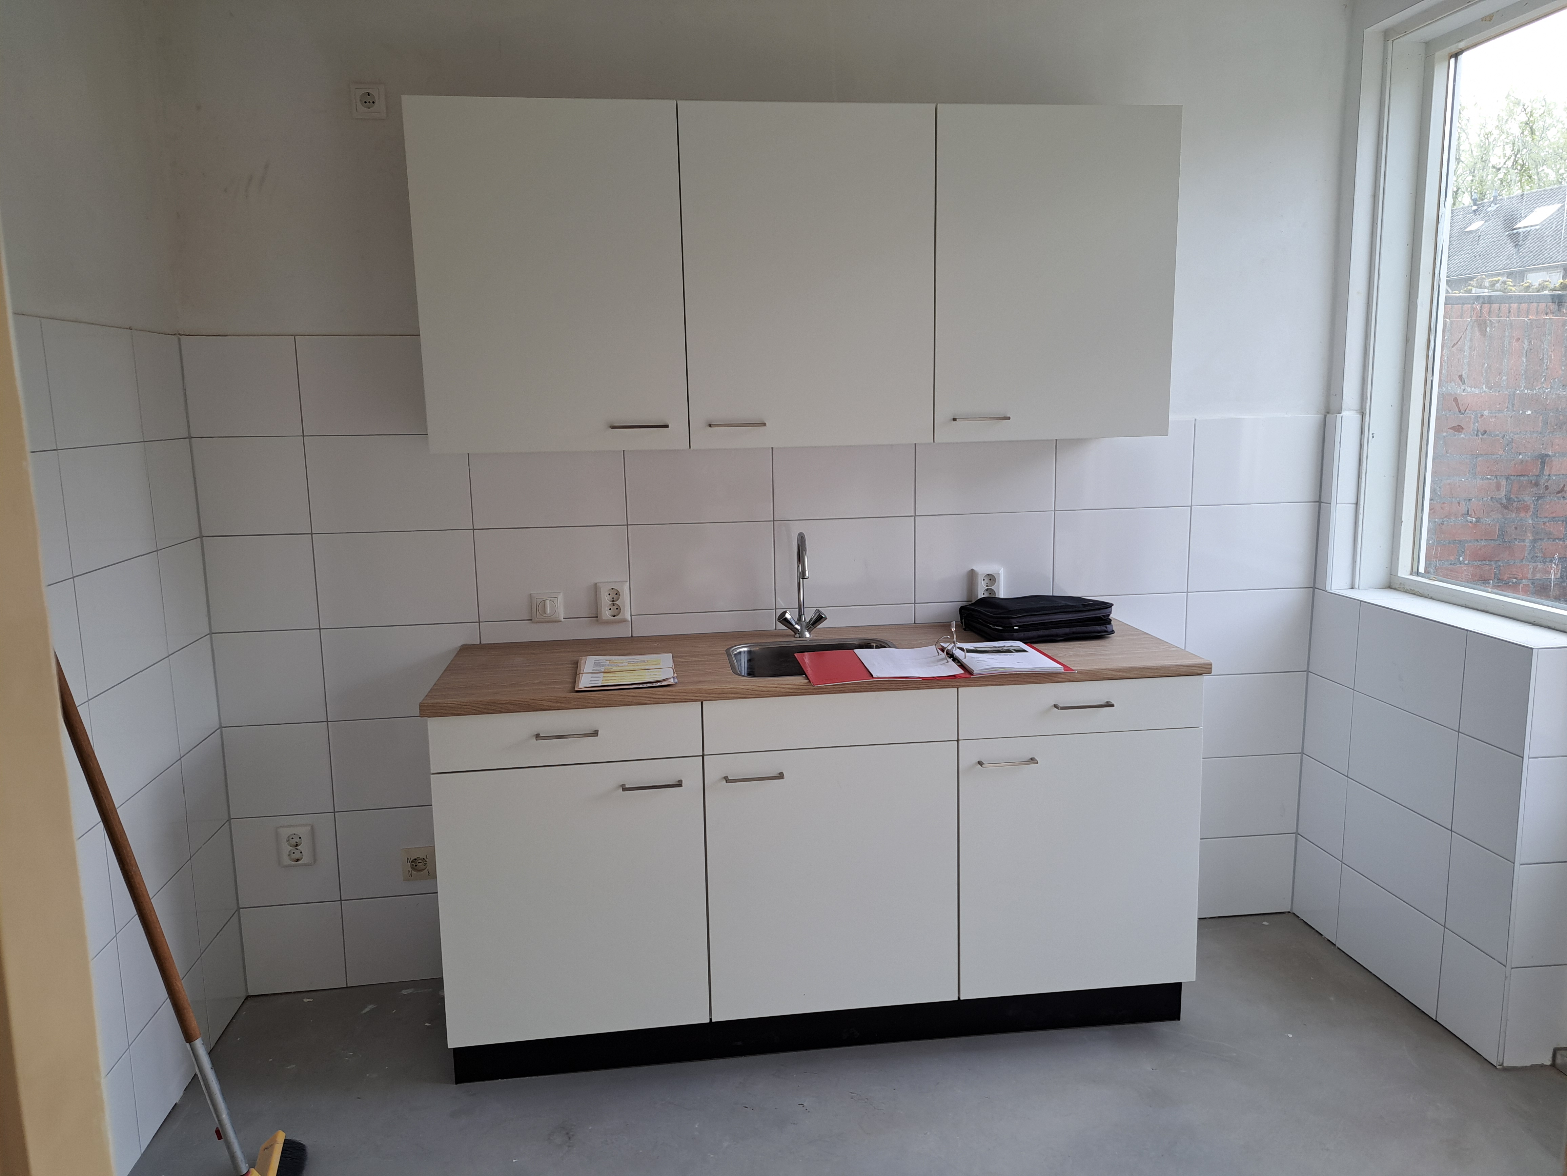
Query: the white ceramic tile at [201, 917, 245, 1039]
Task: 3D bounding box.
[{"bbox_3d":[-1.459,1.015,2.839,0.010,0.258,0.266,-2,9,-8],"label":"white ceramic tile"}]

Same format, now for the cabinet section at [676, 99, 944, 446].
[{"bbox_3d":[0.045,-0.754,2.719,0.600,0.779,0.340,-2,9,-7],"label":"cabinet section"}]

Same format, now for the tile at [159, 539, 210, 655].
[{"bbox_3d":[-1.477,0.017,2.674,0.010,0.250,0.266,-2,9,-8],"label":"tile"}]

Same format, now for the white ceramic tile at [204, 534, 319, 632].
[{"bbox_3d":[-1.364,-0.010,2.844,0.265,0.249,0.010,-2,10,-7],"label":"white ceramic tile"}]

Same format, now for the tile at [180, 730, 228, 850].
[{"bbox_3d":[-1.479,0.520,2.779,0.010,0.250,0.258,-2,10,-8],"label":"tile"}]

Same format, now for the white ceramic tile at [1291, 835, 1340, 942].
[{"bbox_3d":[1.609,0.899,3.264,0.010,0.251,0.210,-2,10,-7],"label":"white ceramic tile"}]

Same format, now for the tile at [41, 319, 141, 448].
[{"bbox_3d":[-1.420,-0.422,2.238,0.014,0.249,0.393,-2,10,-9],"label":"tile"}]

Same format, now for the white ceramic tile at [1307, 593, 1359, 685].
[{"bbox_3d":[1.593,0.144,3.139,0.010,0.250,0.210,-2,10,-7],"label":"white ceramic tile"}]

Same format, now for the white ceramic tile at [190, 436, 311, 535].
[{"bbox_3d":[-1.359,-0.258,2.783,0.270,0.249,0.010,-2,9,-7],"label":"white ceramic tile"}]

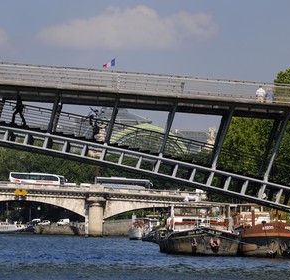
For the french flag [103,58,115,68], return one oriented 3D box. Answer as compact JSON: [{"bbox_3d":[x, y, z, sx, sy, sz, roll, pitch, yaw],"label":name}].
[{"bbox_3d":[-16.280,-35.083,1070.000,5.200,4.000,0.400,1,-2,0],"label":"french flag"}]

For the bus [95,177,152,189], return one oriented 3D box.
[{"bbox_3d":[-4.781,10.148,507.000,12.100,3.550,2.550,3,-2,-4],"label":"bus"}]

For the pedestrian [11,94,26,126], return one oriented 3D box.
[{"bbox_3d":[-6.599,-1.600,122.000,0.720,1.740,0.520,1,-2,3],"label":"pedestrian"}]

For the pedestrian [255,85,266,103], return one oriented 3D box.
[{"bbox_3d":[6.469,-2.201,130.000,0.520,1.720,0.400,1,-2,0],"label":"pedestrian"}]

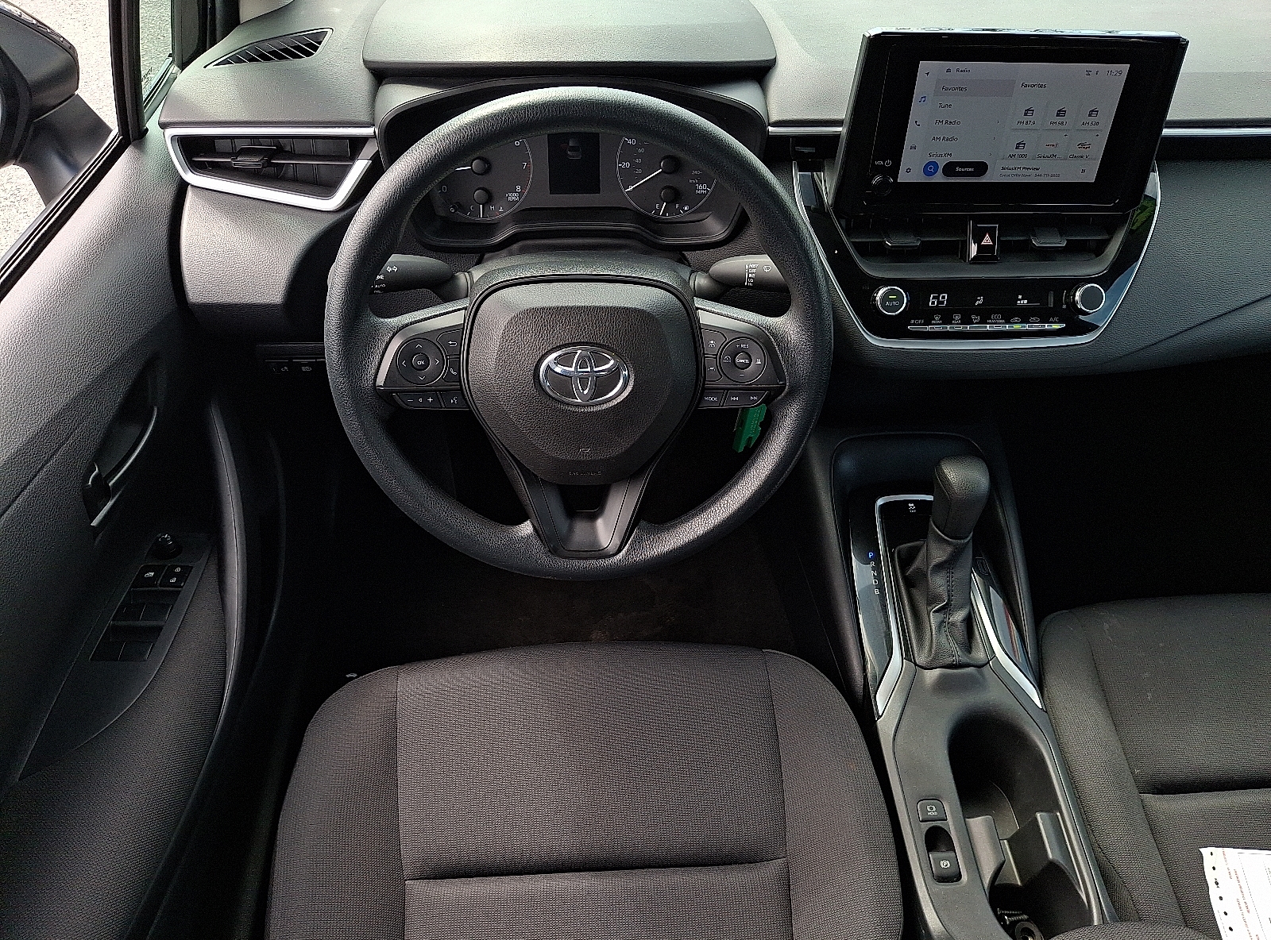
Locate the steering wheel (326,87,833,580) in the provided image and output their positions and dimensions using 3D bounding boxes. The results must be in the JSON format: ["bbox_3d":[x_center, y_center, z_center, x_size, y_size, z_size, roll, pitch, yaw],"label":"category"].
[{"bbox_3d":[-0.040,-0.092,0.697,0.370,0.370,0.100,-2,23,-4],"label":"steering wheel"}]

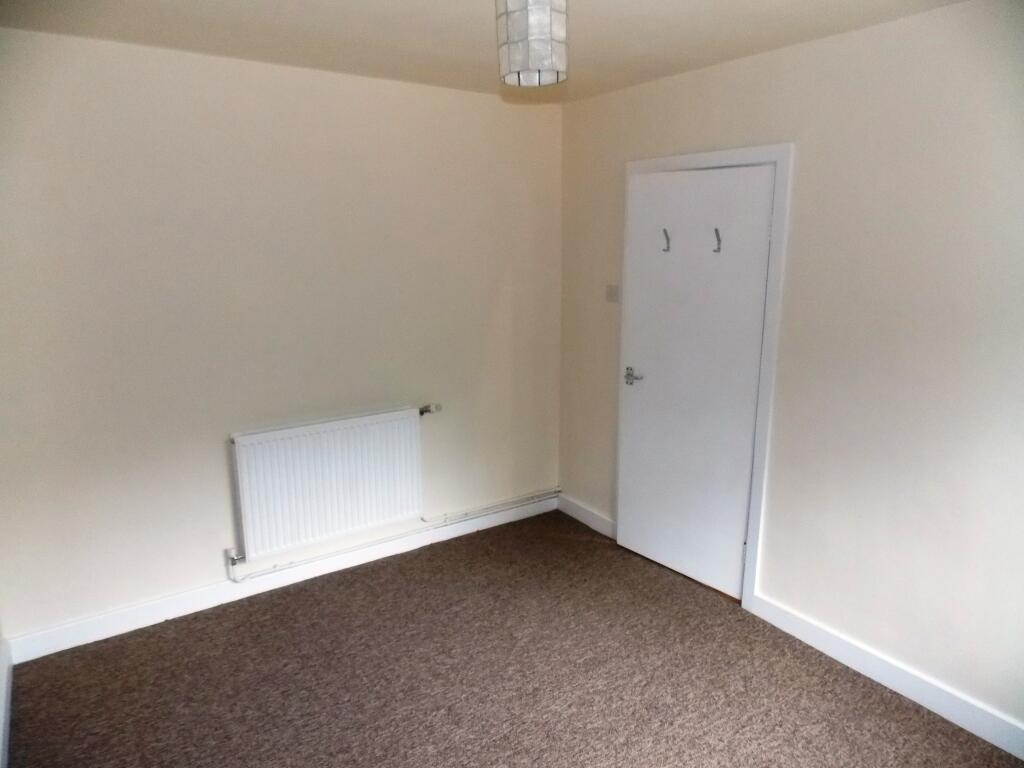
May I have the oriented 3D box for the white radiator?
[{"bbox_3d":[-0.889,0.477,3.429,0.920,0.600,0.080,-8,15,-33],"label":"white radiator"}]

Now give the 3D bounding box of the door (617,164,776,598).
[{"bbox_3d":[0.858,-0.004,3.324,0.045,1.981,0.768,-10,16,-39],"label":"door"}]

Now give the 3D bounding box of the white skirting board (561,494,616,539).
[{"bbox_3d":[0.453,0.806,4.173,0.025,0.102,0.540,-8,15,-33],"label":"white skirting board"}]

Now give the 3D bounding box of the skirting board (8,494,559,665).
[{"bbox_3d":[-0.892,0.931,3.607,2.860,0.100,0.025,-8,15,-33],"label":"skirting board"}]

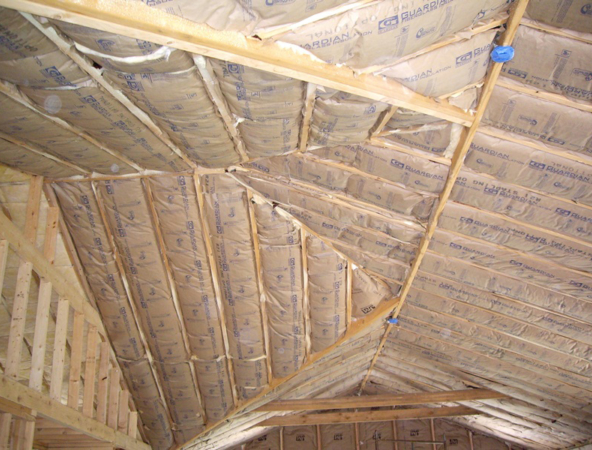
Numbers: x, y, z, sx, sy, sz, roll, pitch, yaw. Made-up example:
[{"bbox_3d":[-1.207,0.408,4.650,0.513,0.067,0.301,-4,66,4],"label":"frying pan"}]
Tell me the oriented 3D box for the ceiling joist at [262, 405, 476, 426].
[{"bbox_3d":[1.007,2.659,9.150,3.120,0.140,0.045,-3,-24,0],"label":"ceiling joist"}]

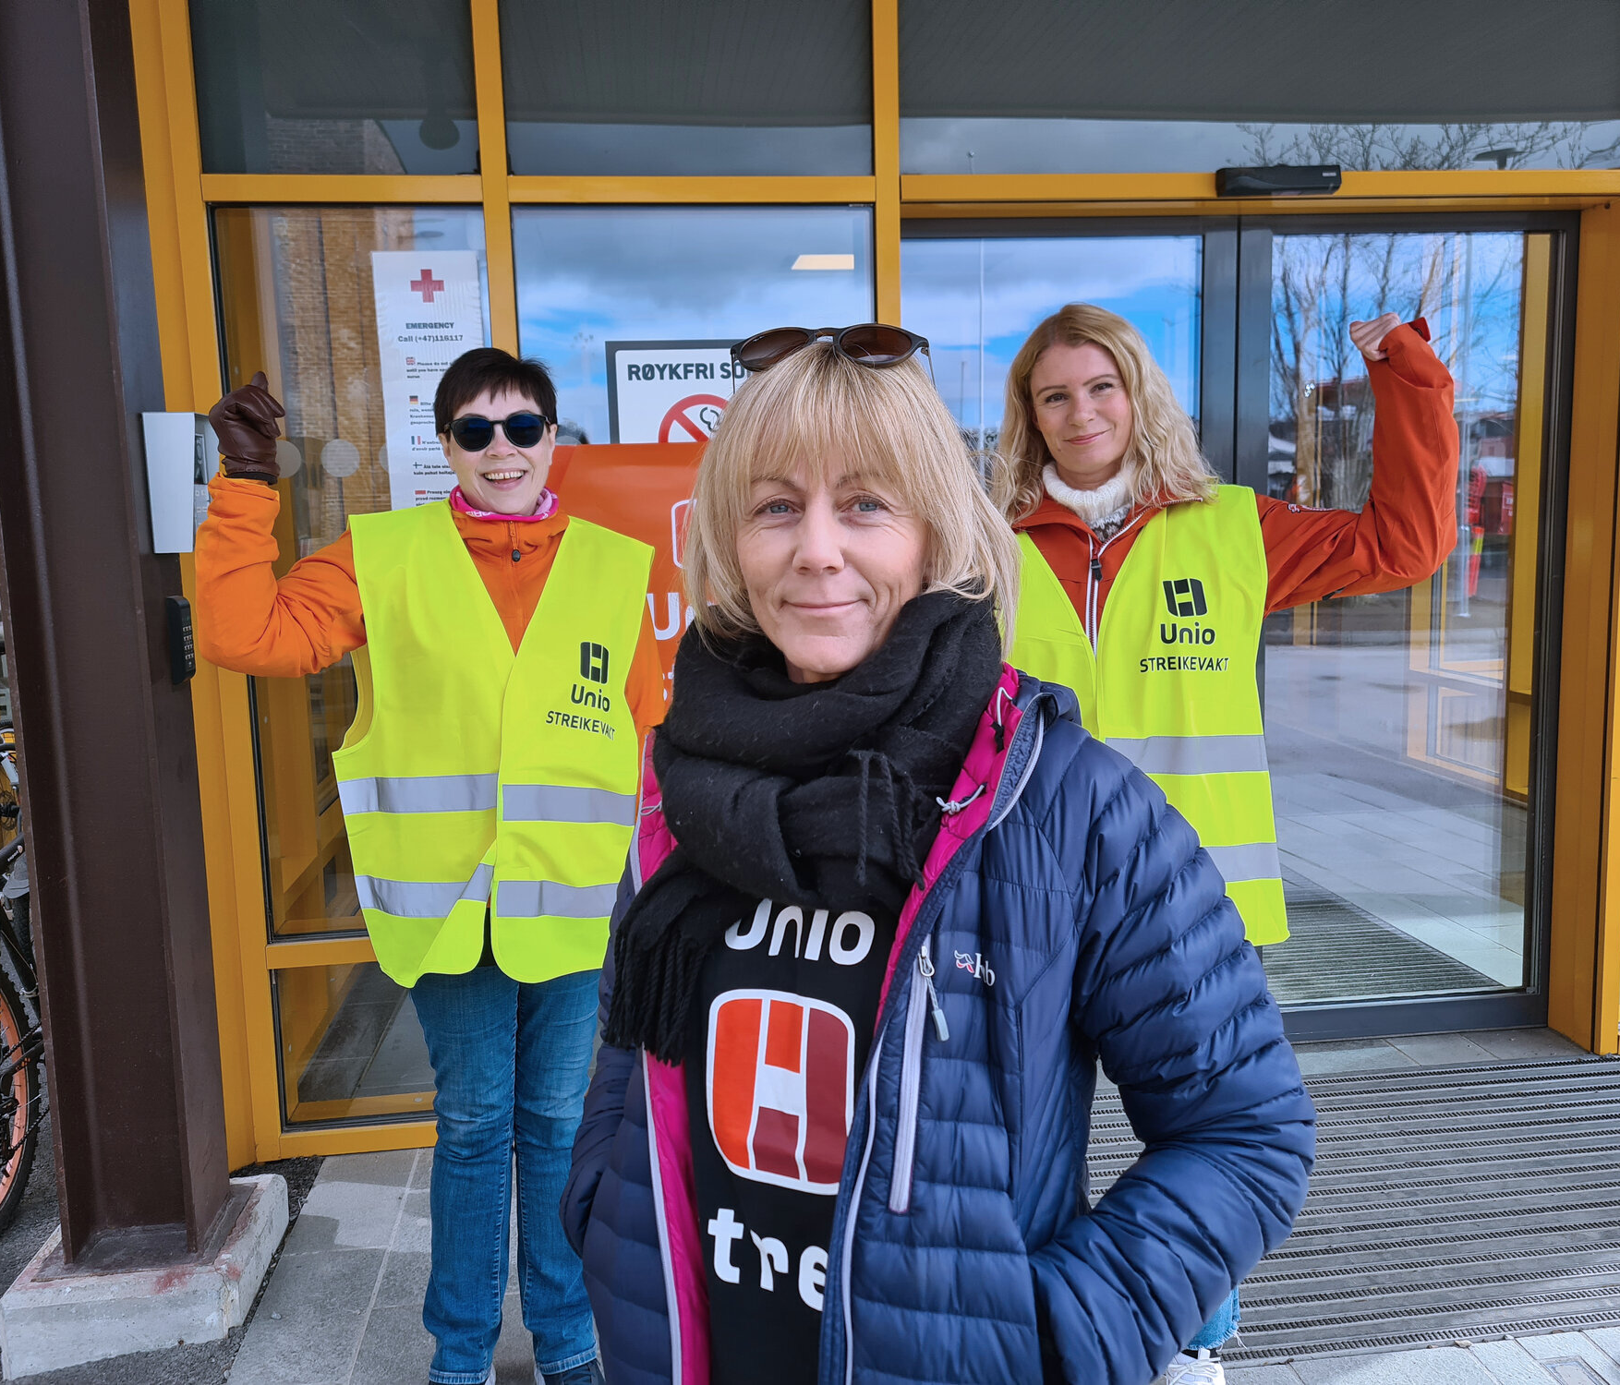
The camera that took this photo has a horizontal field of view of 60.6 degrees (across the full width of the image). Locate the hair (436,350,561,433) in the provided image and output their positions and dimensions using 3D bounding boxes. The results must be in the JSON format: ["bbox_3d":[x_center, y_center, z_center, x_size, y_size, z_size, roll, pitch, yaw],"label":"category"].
[{"bbox_3d":[-0.464,-0.431,2.050,0.178,0.132,0.200,-3,7,-13],"label":"hair"}]

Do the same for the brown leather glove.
[{"bbox_3d":[-0.806,-0.378,1.990,0.105,0.158,0.105,-3,7,-13],"label":"brown leather glove"}]

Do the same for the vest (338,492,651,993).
[{"bbox_3d":[-0.466,0.064,2.090,0.455,0.695,0.280,-4,8,-18],"label":"vest"}]

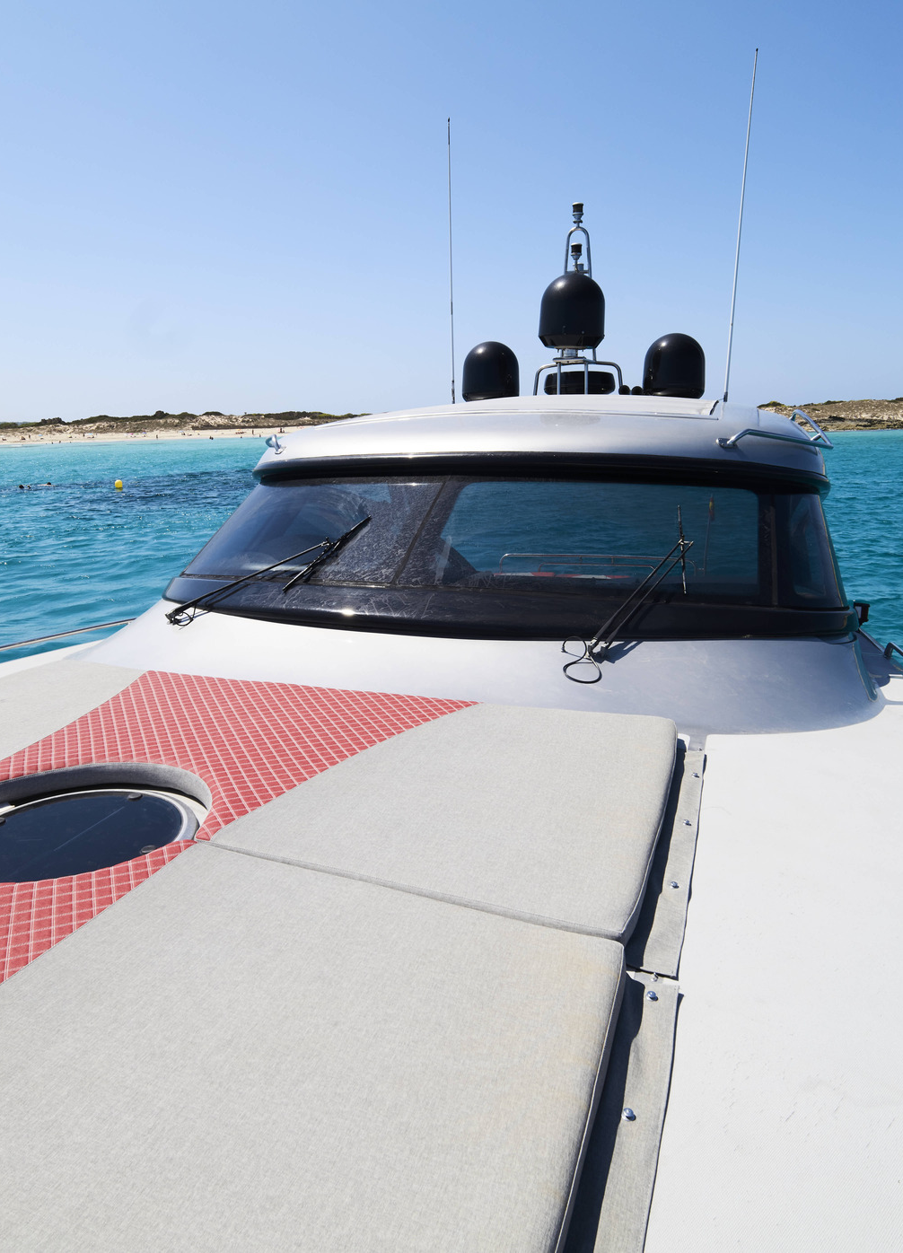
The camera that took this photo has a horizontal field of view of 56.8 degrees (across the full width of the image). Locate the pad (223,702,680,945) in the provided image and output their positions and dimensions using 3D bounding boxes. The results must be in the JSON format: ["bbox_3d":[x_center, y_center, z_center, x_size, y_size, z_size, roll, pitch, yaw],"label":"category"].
[{"bbox_3d":[0.089,0.450,2.307,0.930,0.110,1.260,10,17,18],"label":"pad"}]

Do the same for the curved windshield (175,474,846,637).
[{"bbox_3d":[-0.097,-0.416,4.137,3.704,0.603,1.499,4,14,19],"label":"curved windshield"}]

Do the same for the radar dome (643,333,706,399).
[{"bbox_3d":[1.870,-2.174,6.976,0.510,0.512,0.510,4,14,19],"label":"radar dome"}]

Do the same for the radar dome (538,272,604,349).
[{"bbox_3d":[0.975,-2.559,6.776,0.537,0.566,0.537,4,14,19],"label":"radar dome"}]

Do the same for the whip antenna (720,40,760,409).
[{"bbox_3d":[2.312,-3.143,6.662,0.030,2.570,0.030,6,15,19],"label":"whip antenna"}]

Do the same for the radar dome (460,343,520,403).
[{"bbox_3d":[0.351,-2.286,7.501,0.510,0.512,0.510,0,13,0],"label":"radar dome"}]

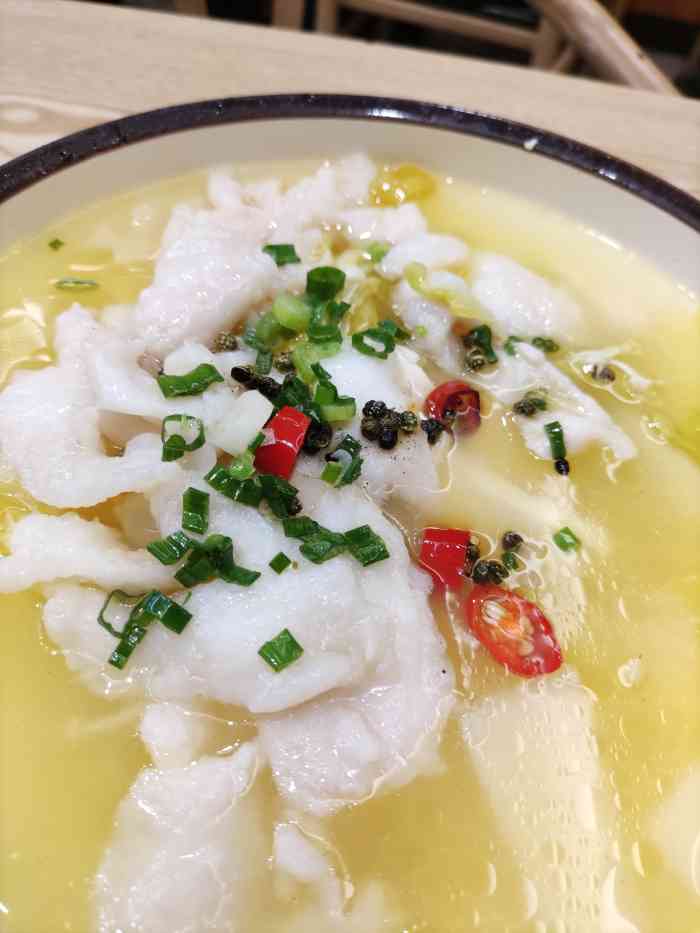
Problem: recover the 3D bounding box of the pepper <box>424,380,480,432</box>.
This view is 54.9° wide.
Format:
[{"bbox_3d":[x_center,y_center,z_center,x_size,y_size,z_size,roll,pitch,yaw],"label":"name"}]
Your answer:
[{"bbox_3d":[0.027,-0.016,0.180,0.011,0.011,0.013,28,55,16],"label":"pepper"}]

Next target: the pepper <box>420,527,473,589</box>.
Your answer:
[{"bbox_3d":[0.022,0.021,0.152,0.011,0.011,0.013,7,52,0],"label":"pepper"}]

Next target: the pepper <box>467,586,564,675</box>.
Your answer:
[{"bbox_3d":[0.035,0.035,0.145,0.014,0.008,0.024,-31,61,-25],"label":"pepper"}]

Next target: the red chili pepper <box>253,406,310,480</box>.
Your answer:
[{"bbox_3d":[-0.016,-0.005,0.159,0.009,0.011,0.013,27,55,16],"label":"red chili pepper"}]

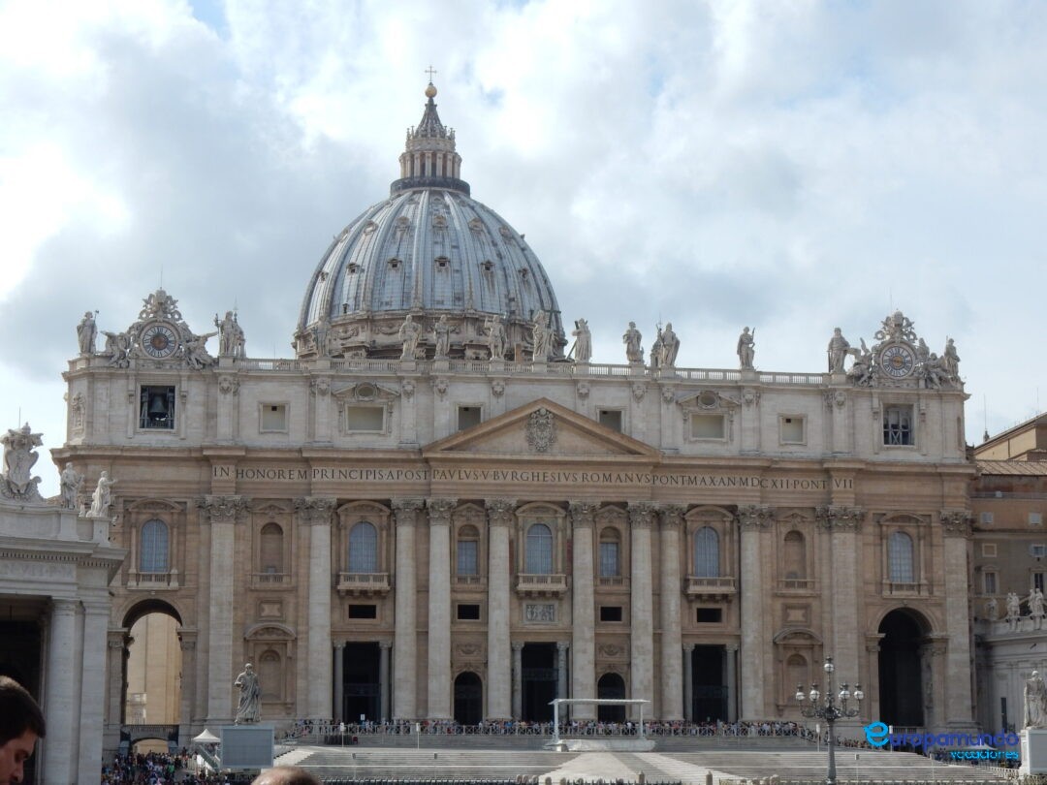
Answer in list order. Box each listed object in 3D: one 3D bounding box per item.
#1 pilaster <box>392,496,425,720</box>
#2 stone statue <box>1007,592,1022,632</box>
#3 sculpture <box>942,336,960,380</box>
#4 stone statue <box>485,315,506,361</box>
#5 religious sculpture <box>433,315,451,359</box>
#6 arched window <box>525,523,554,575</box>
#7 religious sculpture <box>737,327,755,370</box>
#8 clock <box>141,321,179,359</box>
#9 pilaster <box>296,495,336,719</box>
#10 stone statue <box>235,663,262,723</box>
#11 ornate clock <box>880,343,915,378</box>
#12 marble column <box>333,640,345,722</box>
[{"bbox_3d":[-14.553,27.220,269.765,3.500,27.926,3.200,1,-10,-9],"label":"pilaster"},{"bbox_3d":[59.906,26.671,262.000,1.400,4.606,1.600,5,-11,-29],"label":"stone statue"},{"bbox_3d":[55.990,-4.380,280.910,2.050,5.680,1.800,1,-10,-8],"label":"sculpture"},{"bbox_3d":[-3.523,-6.984,273.816,2.474,5.795,1.800,1,-10,-8],"label":"stone statue"},{"bbox_3d":[-10.374,-6.988,272.778,2.062,5.710,1.700,1,-10,-8],"label":"religious sculpture"},{"bbox_3d":[2.010,19.890,269.990,3.450,6.900,0.600,1,-10,-8],"label":"arched window"},{"bbox_3d":[28.670,-5.690,276.690,2.080,5.850,1.800,1,-10,-8],"label":"religious sculpture"},{"bbox_3d":[-45.120,-6.400,266.180,4.650,4.650,0.800,1,-10,-8],"label":"clock"},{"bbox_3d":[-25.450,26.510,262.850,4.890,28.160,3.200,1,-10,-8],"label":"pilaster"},{"bbox_3d":[-24.260,26.520,189.240,2.400,5.550,1.900,1,-10,-8],"label":"stone statue"},{"bbox_3d":[48.740,-4.100,279.310,4.650,4.650,0.800,1,-10,-8],"label":"ornate clock"},{"bbox_3d":[-23.010,36.351,268.978,1.500,10.112,1.450,1,-10,-9],"label":"marble column"}]

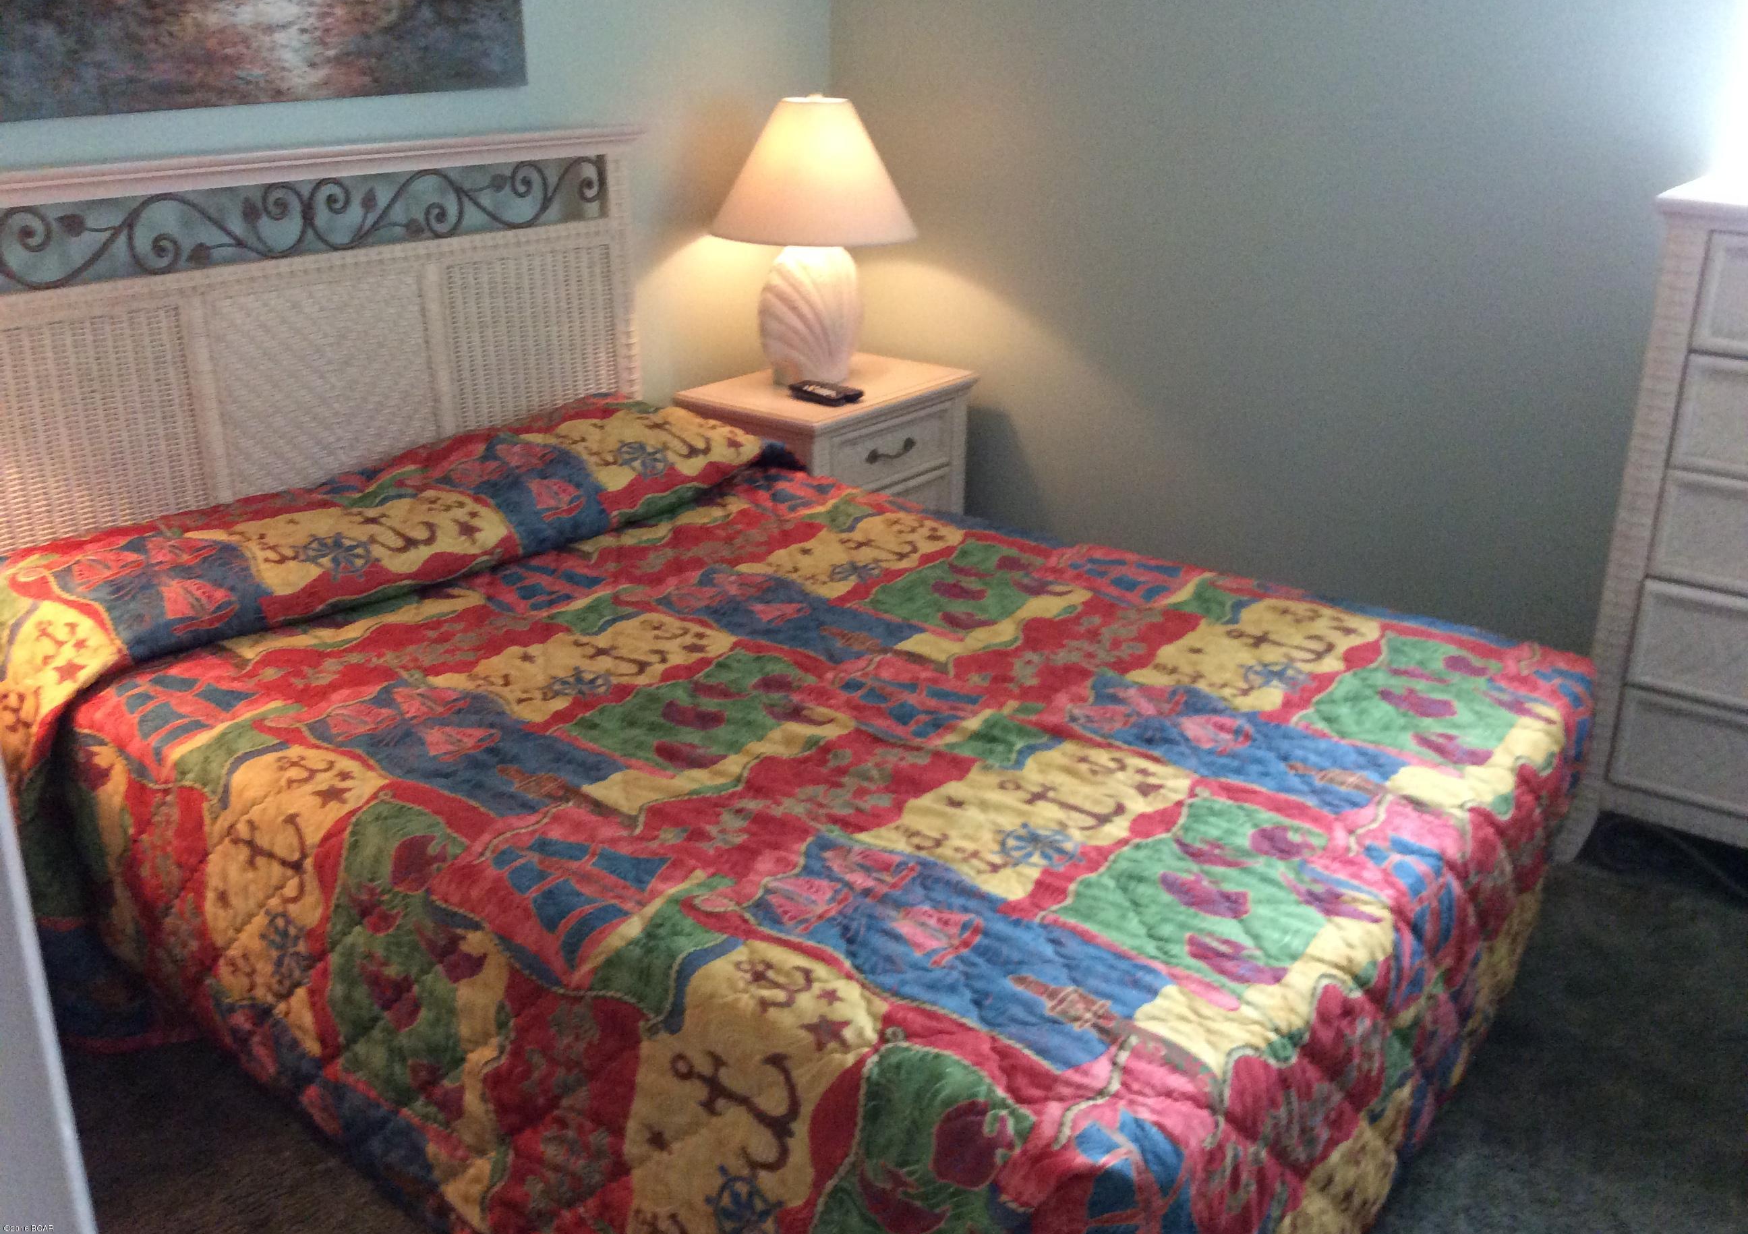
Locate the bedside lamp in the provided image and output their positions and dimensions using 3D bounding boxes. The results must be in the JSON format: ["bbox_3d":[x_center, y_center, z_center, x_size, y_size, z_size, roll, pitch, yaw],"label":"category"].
[{"bbox_3d":[-0.146,-0.891,3.823,0.485,0.658,0.485,0,21,0],"label":"bedside lamp"}]

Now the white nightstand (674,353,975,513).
[{"bbox_3d":[-0.108,-0.262,3.953,0.441,0.610,0.615,16,26,35],"label":"white nightstand"}]

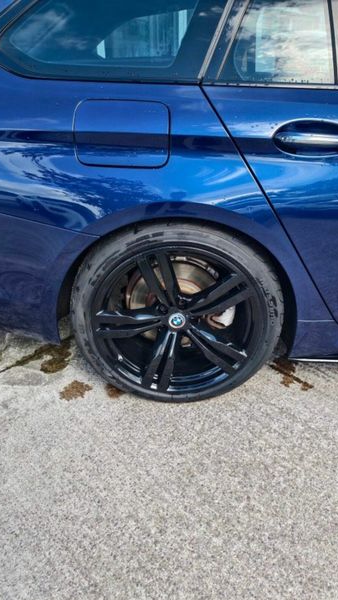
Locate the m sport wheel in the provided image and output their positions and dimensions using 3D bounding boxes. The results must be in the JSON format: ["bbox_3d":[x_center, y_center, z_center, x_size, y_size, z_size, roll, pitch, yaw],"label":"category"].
[{"bbox_3d":[0.029,0.020,1.335,0.674,0.670,0.250,2,29,0],"label":"m sport wheel"}]

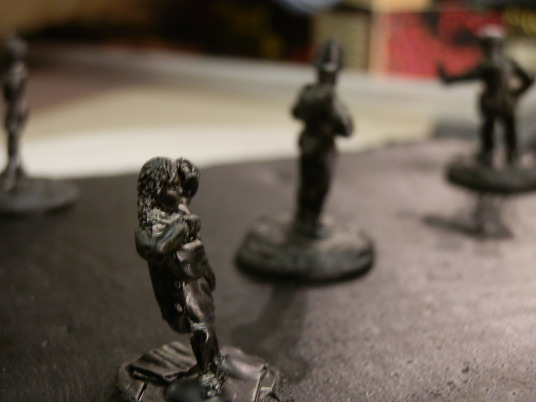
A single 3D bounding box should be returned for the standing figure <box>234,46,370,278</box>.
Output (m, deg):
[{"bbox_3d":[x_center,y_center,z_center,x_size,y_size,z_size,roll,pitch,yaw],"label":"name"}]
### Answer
[{"bbox_3d":[0.007,-0.008,0.165,0.025,0.038,0.025,-7,16,-24],"label":"standing figure"}]

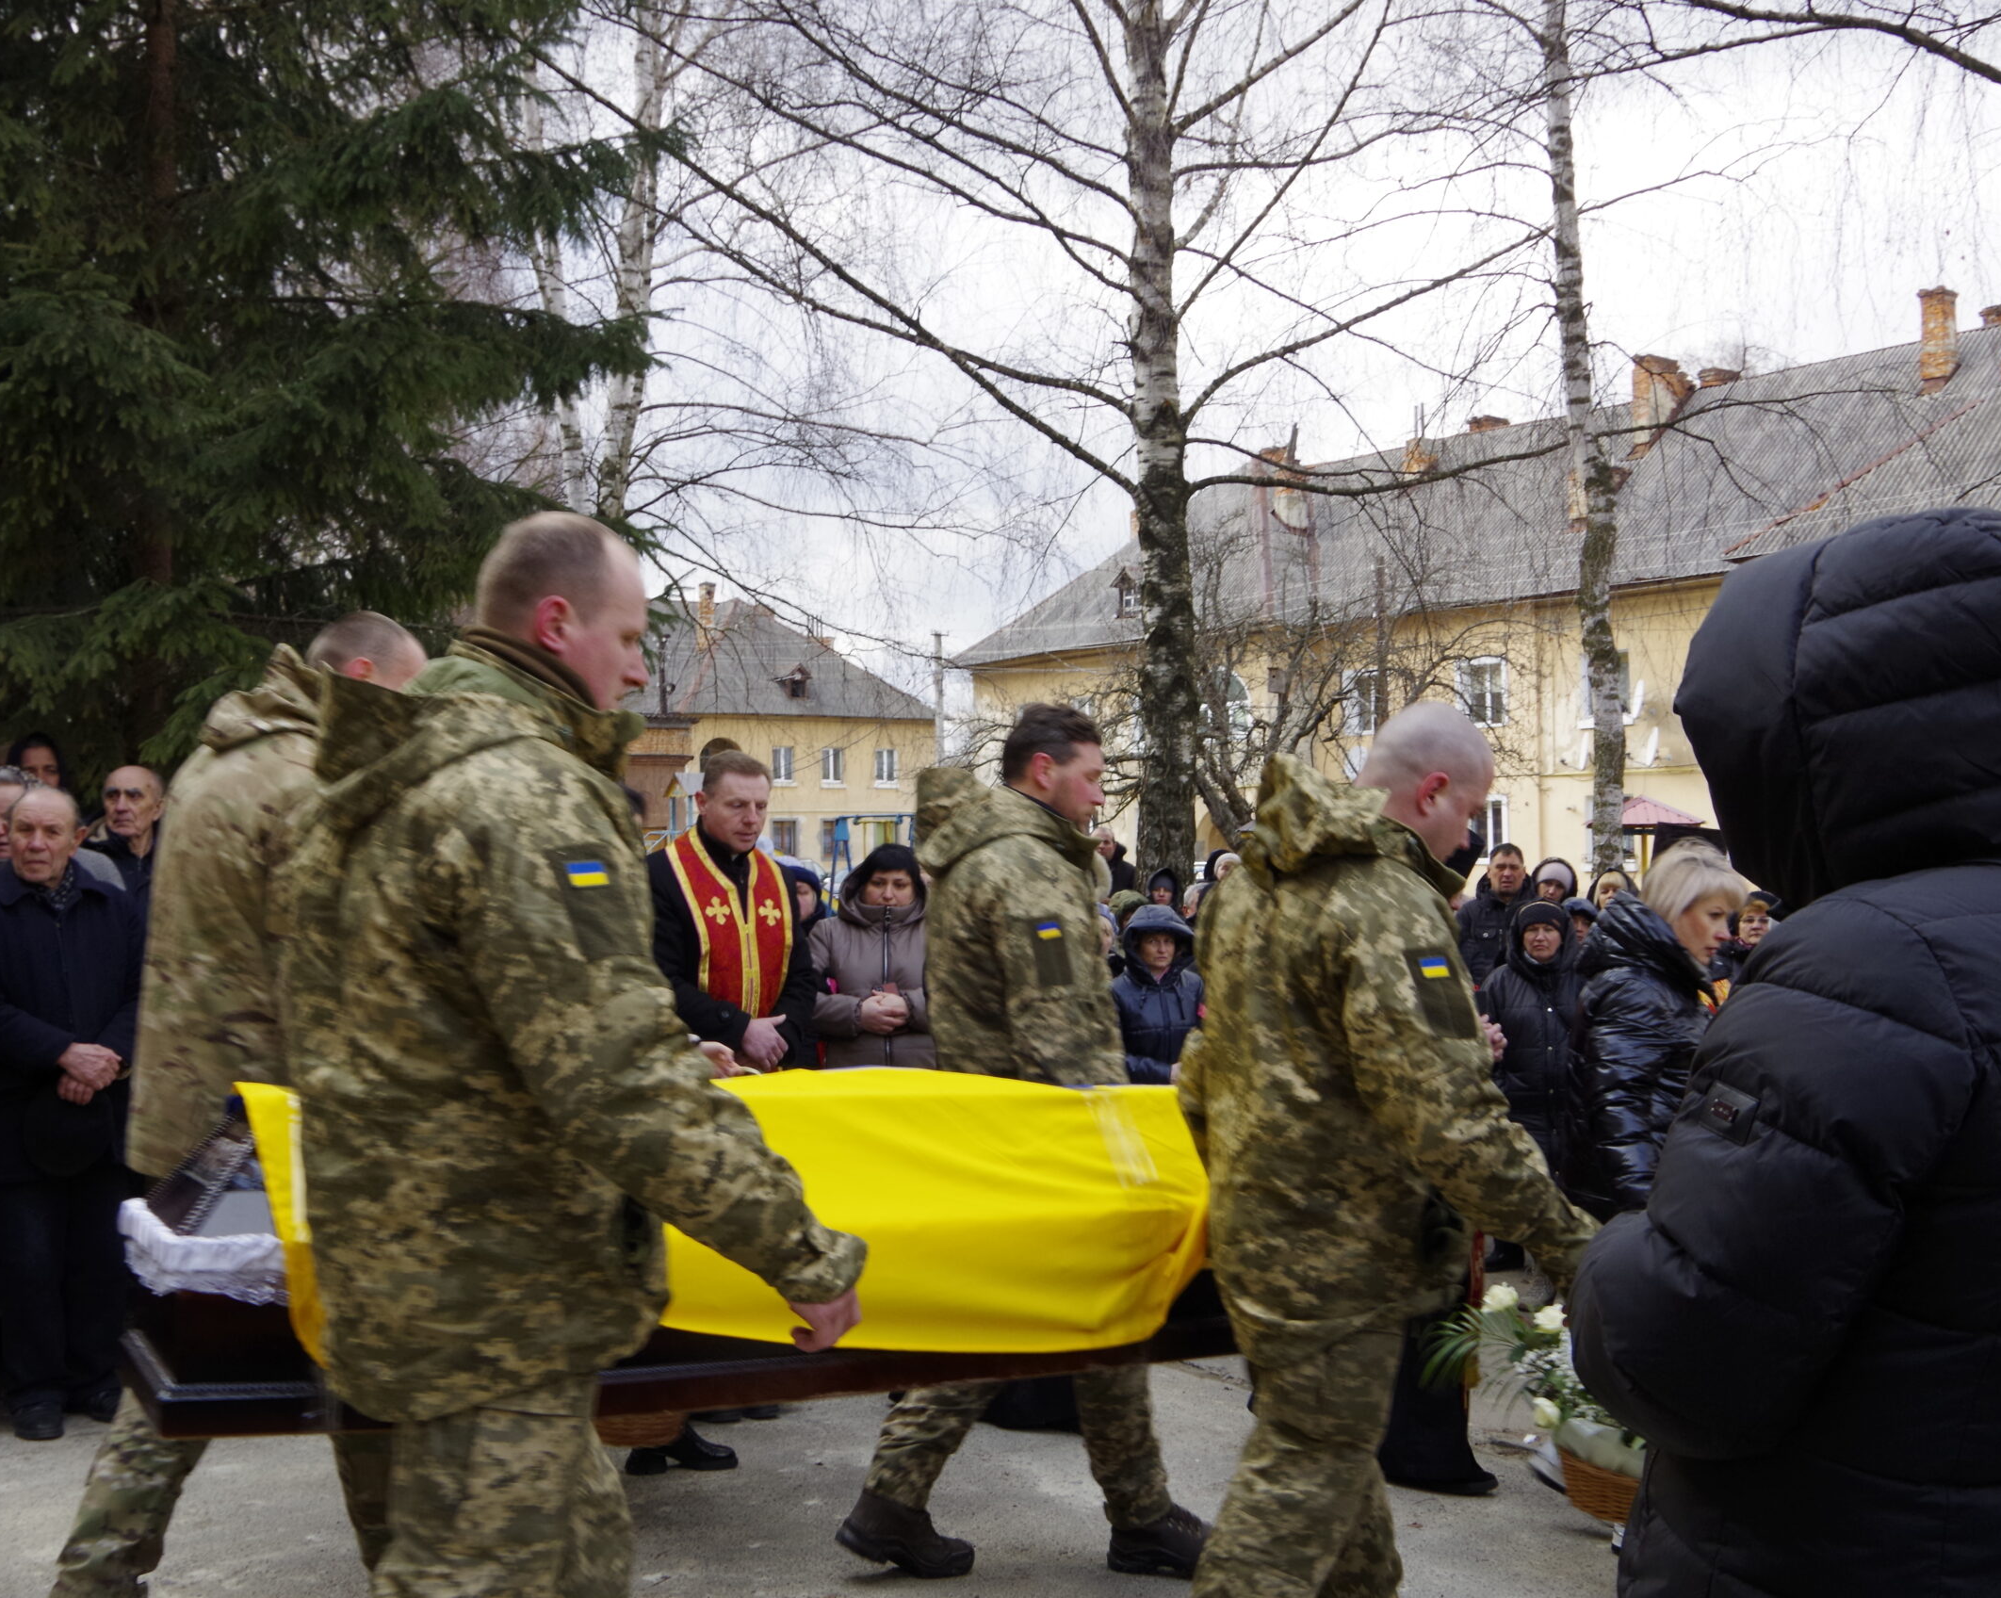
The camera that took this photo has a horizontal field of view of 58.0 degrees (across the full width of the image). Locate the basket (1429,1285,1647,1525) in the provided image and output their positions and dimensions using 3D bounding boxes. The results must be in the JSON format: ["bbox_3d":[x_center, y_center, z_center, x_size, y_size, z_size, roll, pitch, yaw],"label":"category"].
[{"bbox_3d":[1.184,1.263,3.800,0.550,0.530,0.440,-1,-2,18],"label":"basket"}]

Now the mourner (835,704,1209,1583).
[{"bbox_3d":[0.049,0.687,3.618,0.740,1.760,0.580,0,-2,-15],"label":"mourner"}]

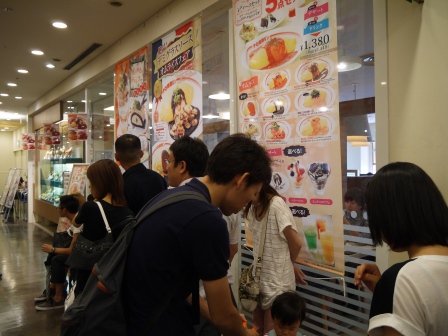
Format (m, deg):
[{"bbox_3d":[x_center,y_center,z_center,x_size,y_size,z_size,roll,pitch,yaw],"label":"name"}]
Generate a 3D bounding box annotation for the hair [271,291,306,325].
[{"bbox_3d":[0.281,0.605,1.590,0.158,0.150,0.170,2,12,11],"label":"hair"}]

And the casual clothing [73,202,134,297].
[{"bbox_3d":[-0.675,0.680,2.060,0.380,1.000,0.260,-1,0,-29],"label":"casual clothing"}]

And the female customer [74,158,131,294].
[{"bbox_3d":[-0.670,0.715,2.060,0.420,1.550,0.300,-1,0,-29],"label":"female customer"}]

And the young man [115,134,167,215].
[{"bbox_3d":[-0.605,0.640,2.400,0.480,1.700,0.300,-1,0,-16],"label":"young man"}]

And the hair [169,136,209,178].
[{"bbox_3d":[-0.164,-0.045,1.710,0.195,0.195,0.175,-1,0,30],"label":"hair"}]

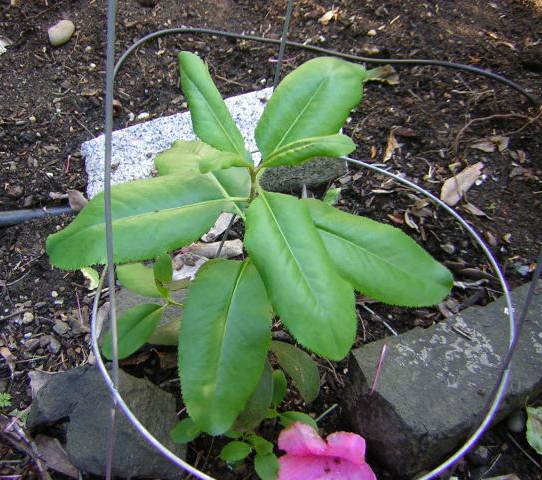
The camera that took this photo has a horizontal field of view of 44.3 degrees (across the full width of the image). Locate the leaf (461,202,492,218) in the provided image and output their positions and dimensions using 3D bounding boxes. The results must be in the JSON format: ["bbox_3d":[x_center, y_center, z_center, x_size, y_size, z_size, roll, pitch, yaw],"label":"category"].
[{"bbox_3d":[0.221,-0.031,0.715,0.032,0.010,0.014,30,55,22],"label":"leaf"}]

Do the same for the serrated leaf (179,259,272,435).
[{"bbox_3d":[-0.028,0.069,0.434,0.059,0.021,0.116,8,66,5],"label":"serrated leaf"}]

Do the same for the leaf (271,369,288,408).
[{"bbox_3d":[0.006,0.117,0.522,0.014,0.007,0.029,2,80,0],"label":"leaf"}]

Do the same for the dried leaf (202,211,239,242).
[{"bbox_3d":[-0.059,-0.014,0.767,0.026,0.014,0.055,30,53,23],"label":"dried leaf"}]

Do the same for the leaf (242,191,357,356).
[{"bbox_3d":[0.014,0.017,0.385,0.051,0.020,0.110,-19,71,-16],"label":"leaf"}]

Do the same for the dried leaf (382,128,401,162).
[{"bbox_3d":[0.137,-0.108,0.763,0.023,0.014,0.054,14,50,11],"label":"dried leaf"}]

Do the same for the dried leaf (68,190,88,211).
[{"bbox_3d":[-0.200,-0.041,0.689,0.028,0.021,0.023,23,52,17],"label":"dried leaf"}]

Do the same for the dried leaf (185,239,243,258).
[{"bbox_3d":[-0.057,0.008,0.650,0.060,0.018,0.023,-6,49,-7],"label":"dried leaf"}]

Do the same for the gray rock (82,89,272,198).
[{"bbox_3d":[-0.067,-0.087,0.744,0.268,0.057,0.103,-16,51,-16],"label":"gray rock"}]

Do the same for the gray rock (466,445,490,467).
[{"bbox_3d":[0.166,0.172,0.531,0.015,0.014,0.016,8,50,5],"label":"gray rock"}]

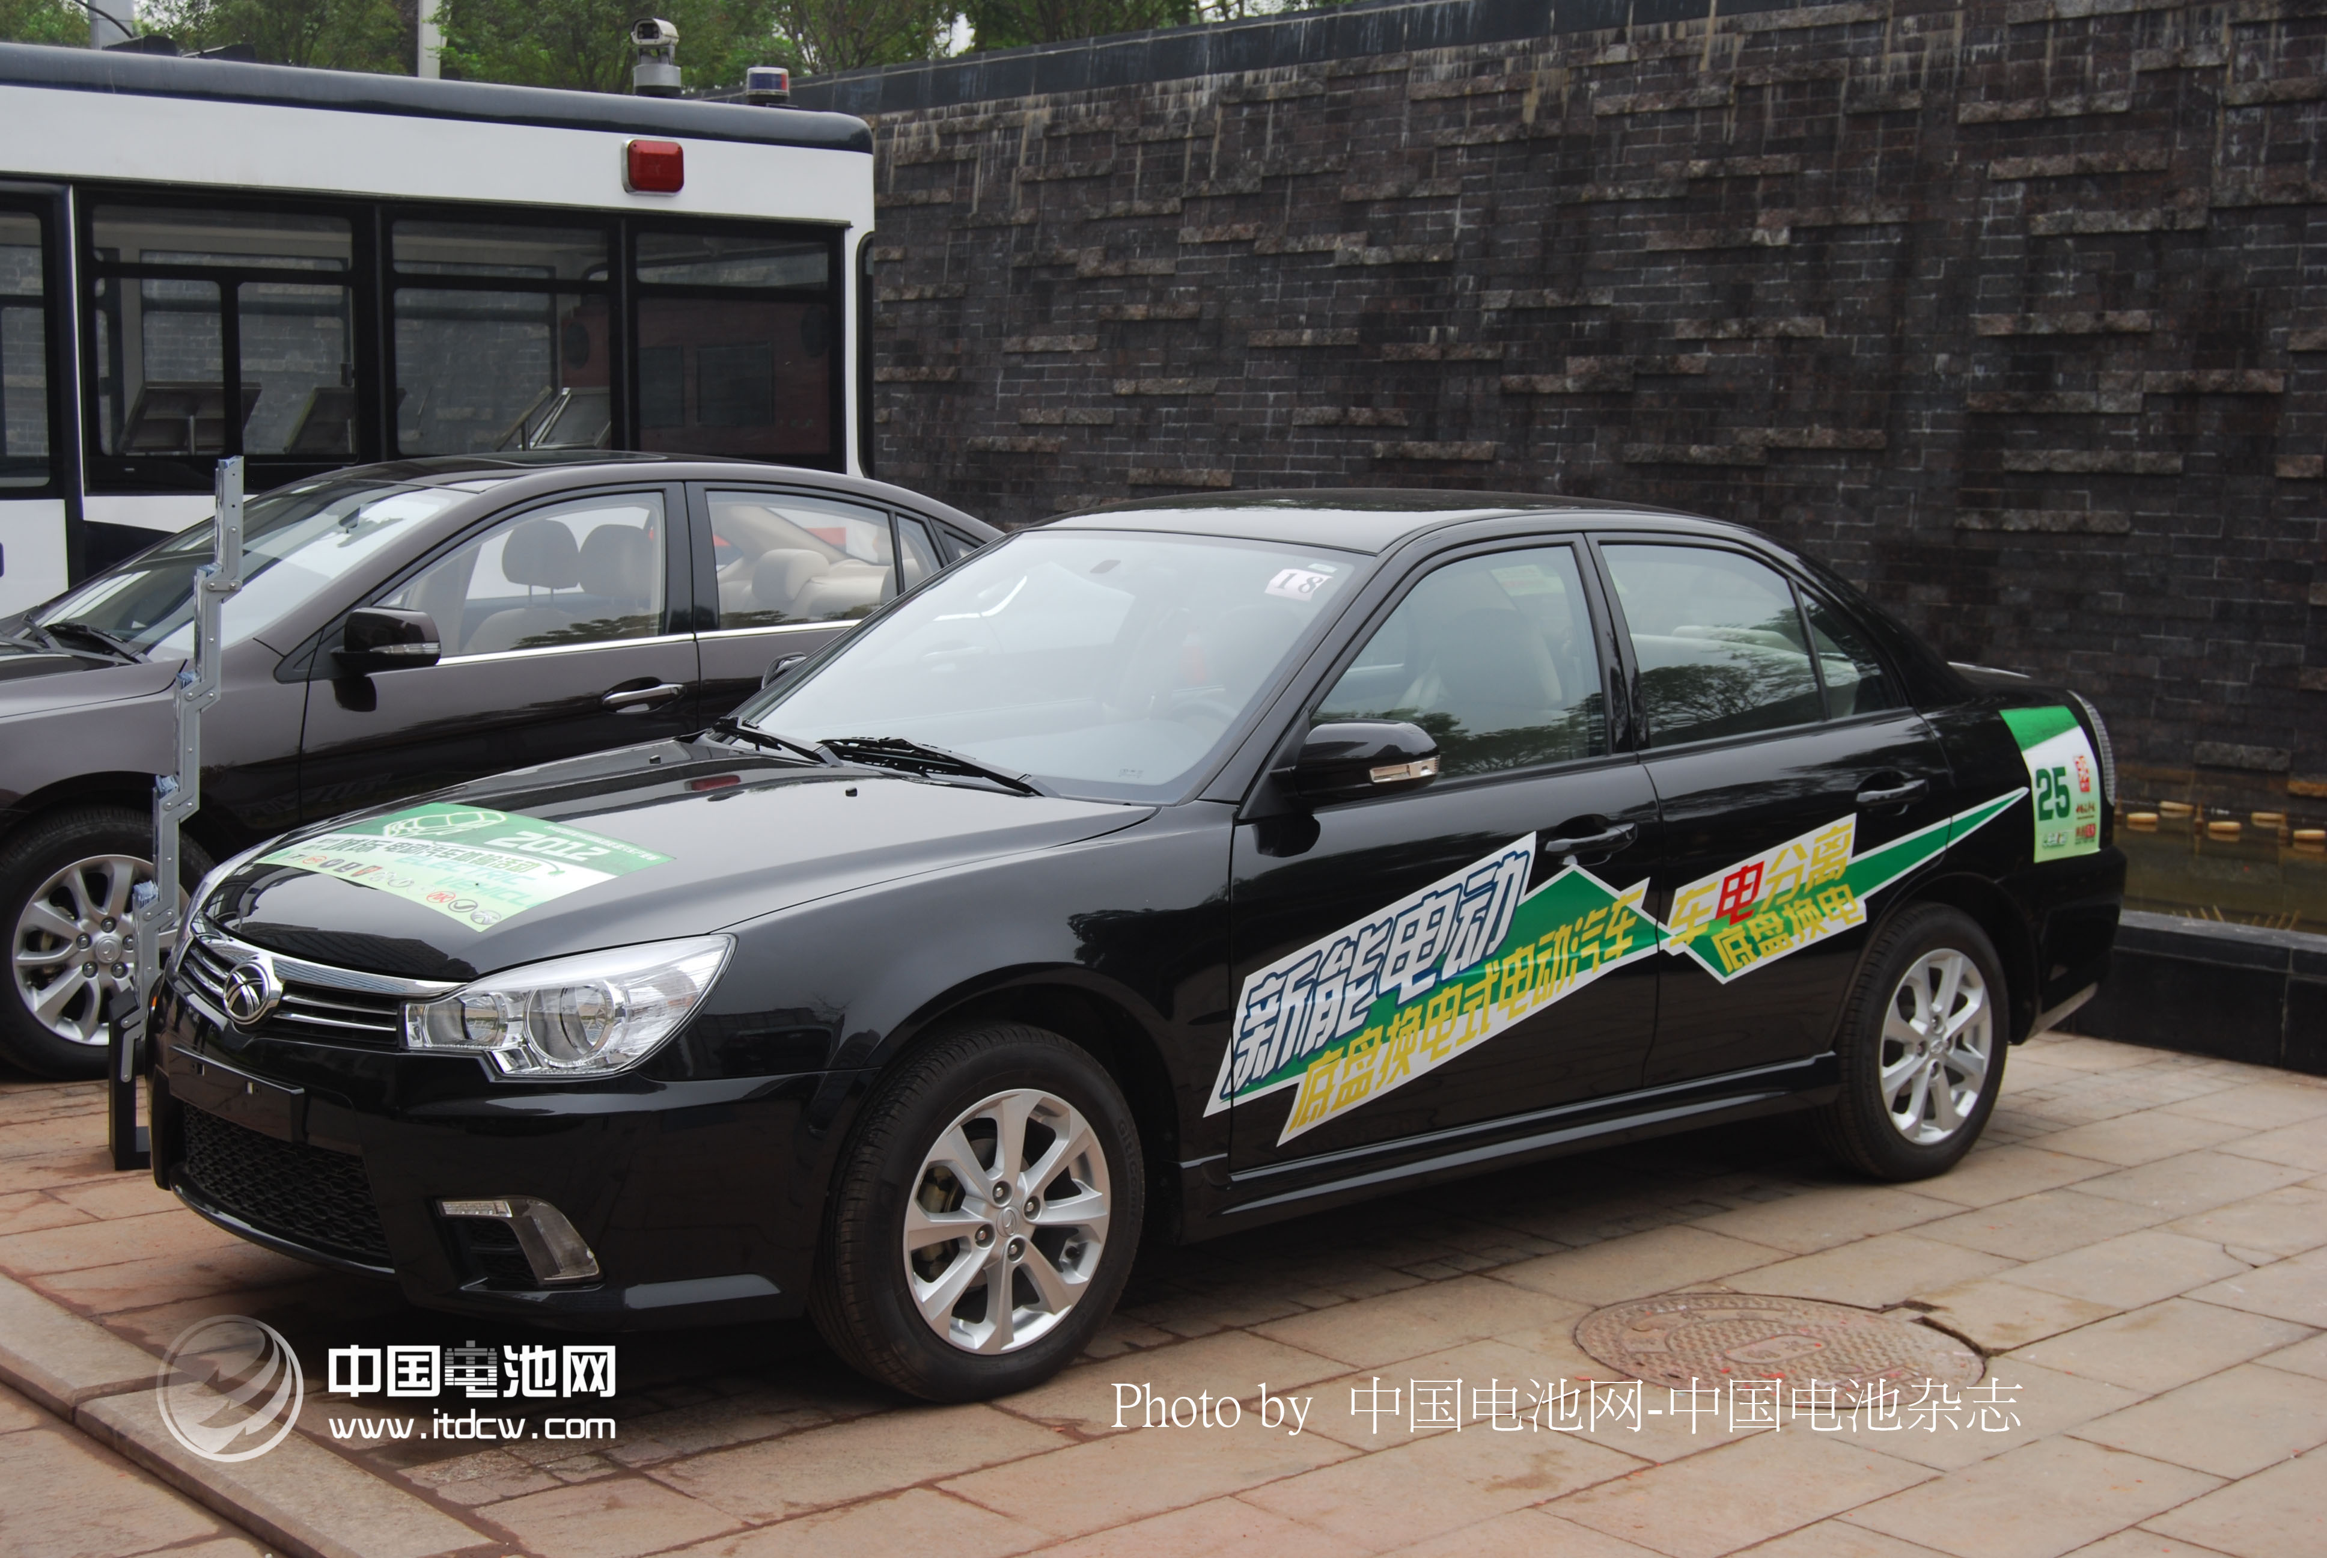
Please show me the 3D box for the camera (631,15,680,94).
[{"bbox_3d":[-2.164,-3.078,12.700,0.190,0.335,0.250,3,7,16],"label":"camera"}]

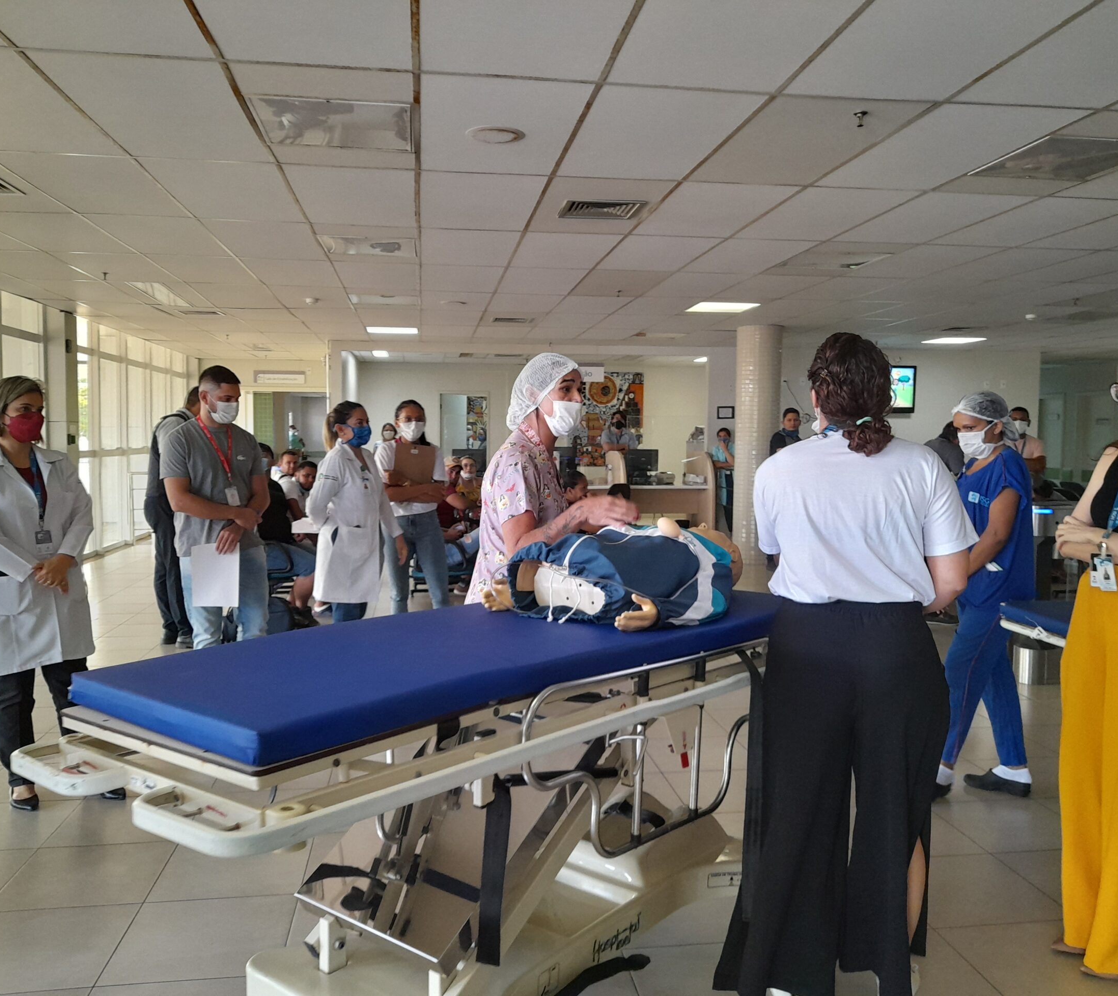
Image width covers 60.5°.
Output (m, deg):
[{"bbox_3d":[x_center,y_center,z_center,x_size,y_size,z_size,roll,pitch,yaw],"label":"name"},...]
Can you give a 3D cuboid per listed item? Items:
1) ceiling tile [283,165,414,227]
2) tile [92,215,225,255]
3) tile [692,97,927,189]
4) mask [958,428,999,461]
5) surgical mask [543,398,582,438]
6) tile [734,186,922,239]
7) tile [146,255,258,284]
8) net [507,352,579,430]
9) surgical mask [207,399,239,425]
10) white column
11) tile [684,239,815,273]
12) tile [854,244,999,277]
[{"bbox_3d":[-1.048,-1.564,4.996,0.624,0.025,1.220,0,4,-8],"label":"ceiling tile"},{"bbox_3d":[-2.442,-1.622,5.975,0.617,0.025,1.215,0,4,-8],"label":"tile"},{"bbox_3d":[0.989,-1.477,4.012,0.617,0.025,1.215,0,4,-8],"label":"tile"},{"bbox_3d":[1.576,-0.199,3.610,0.100,0.115,0.145,-1,4,-18],"label":"mask"},{"bbox_3d":[0.011,-0.237,2.870,0.105,0.115,0.140,2,4,20],"label":"surgical mask"},{"bbox_3d":[1.440,-1.558,5.296,0.617,0.025,1.215,0,4,-8],"label":"tile"},{"bbox_3d":[-2.644,-1.712,7.224,0.624,0.025,1.220,0,4,-8],"label":"tile"},{"bbox_3d":[-0.047,-0.323,2.900,0.225,0.235,0.185,2,4,20],"label":"net"},{"bbox_3d":[-1.549,-0.395,4.420,0.100,0.115,0.140,1,4,16],"label":"surgical mask"},{"bbox_3d":[2.249,-0.572,10.816,0.510,2.650,0.510,1,4,12],"label":"white column"},{"bbox_3d":[1.272,-1.636,6.495,0.617,0.025,1.215,0,4,-8],"label":"tile"},{"bbox_3d":[2.510,-1.640,6.668,0.617,0.025,1.215,0,4,-8],"label":"tile"}]

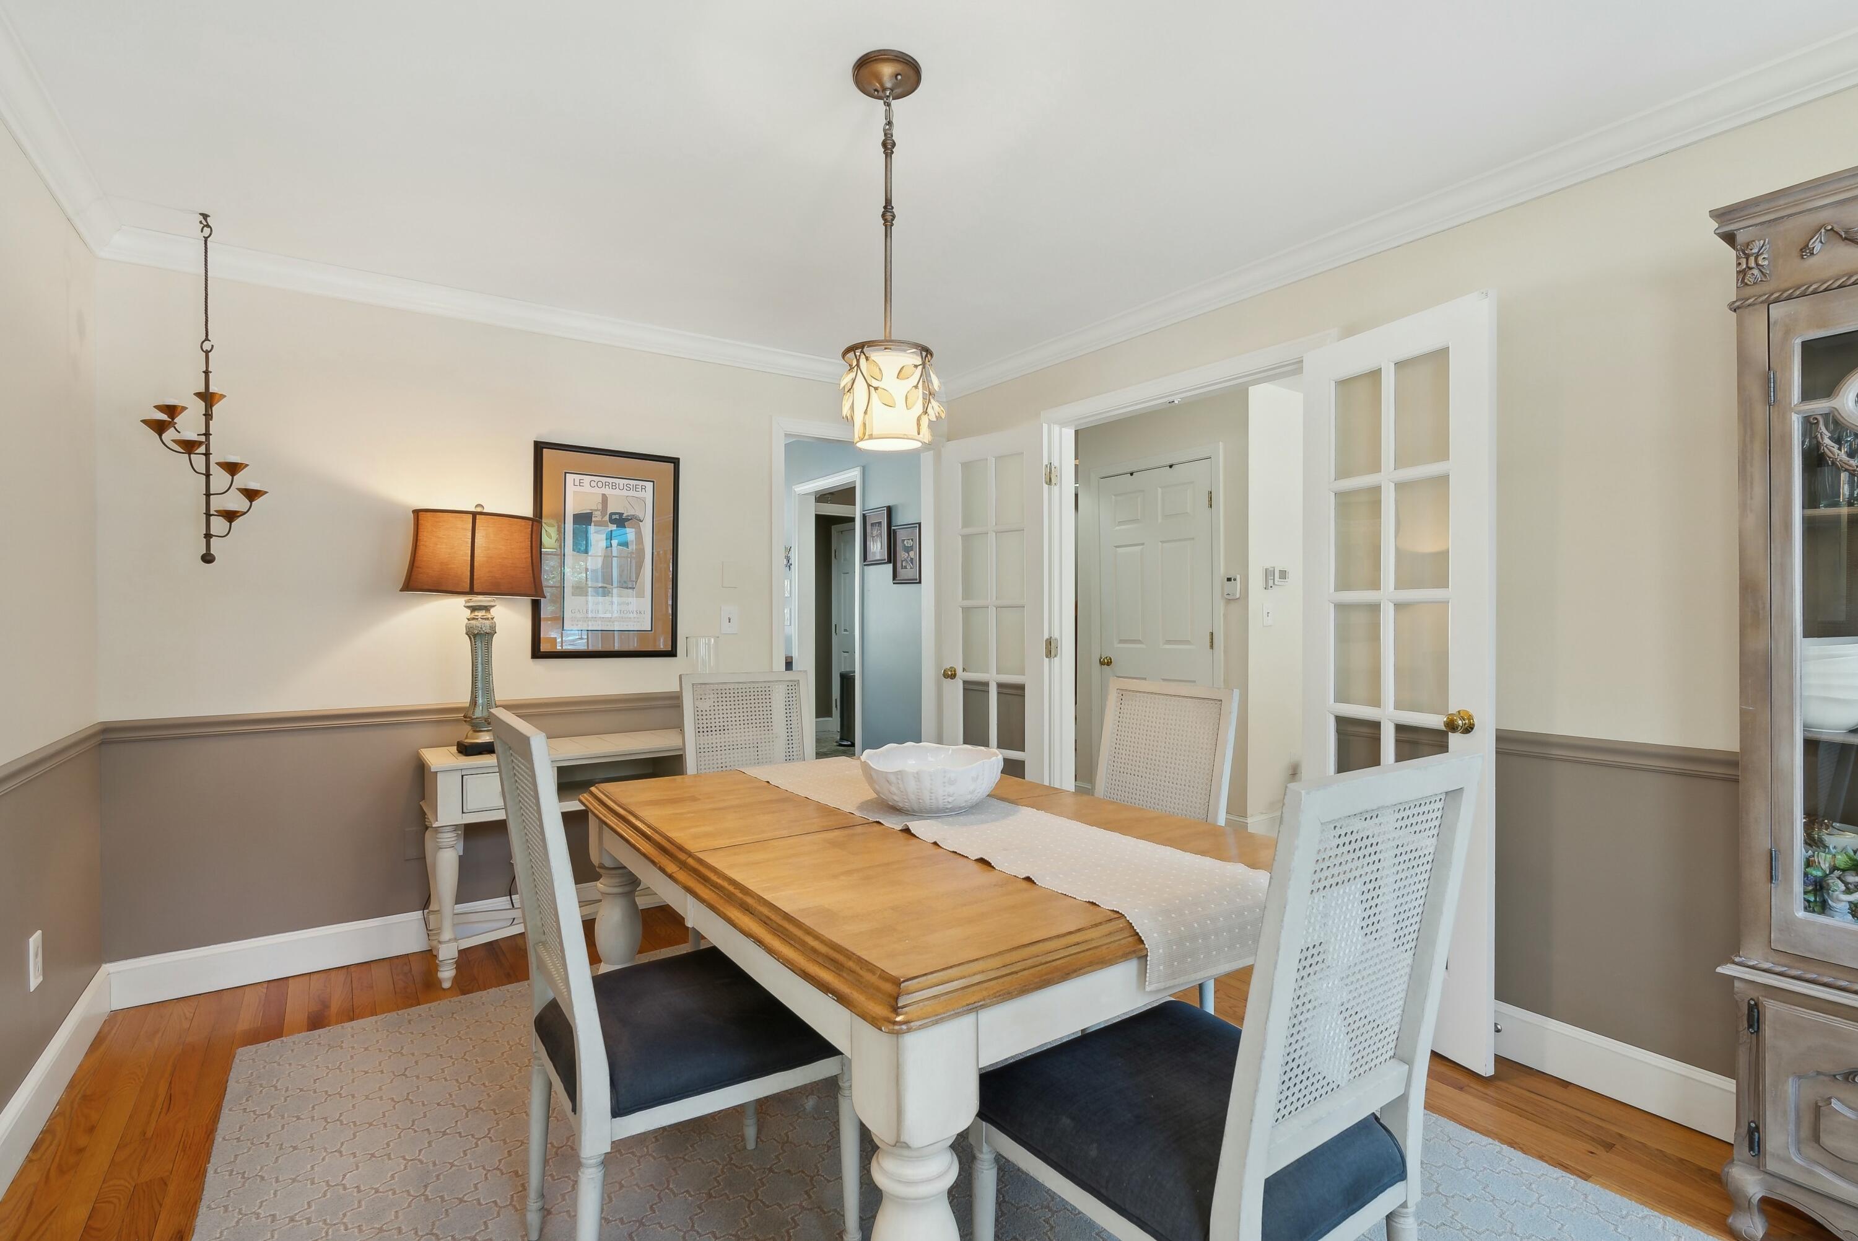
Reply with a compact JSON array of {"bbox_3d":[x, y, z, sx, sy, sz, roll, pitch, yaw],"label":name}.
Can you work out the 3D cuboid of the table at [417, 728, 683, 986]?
[{"bbox_3d":[-1.205,0.830,3.128,1.190,0.735,0.445,-1,1,-35],"label":"table"}]

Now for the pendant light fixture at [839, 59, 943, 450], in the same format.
[{"bbox_3d":[-0.089,-0.791,1.805,0.225,0.800,0.225,0,0,0],"label":"pendant light fixture"}]

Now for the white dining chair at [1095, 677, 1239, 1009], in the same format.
[{"bbox_3d":[0.436,0.681,2.113,0.560,1.020,0.490,0,1,-31],"label":"white dining chair"}]

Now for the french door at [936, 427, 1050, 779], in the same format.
[{"bbox_3d":[0.296,0.157,3.833,0.600,2.035,0.040,0,1,44],"label":"french door"}]

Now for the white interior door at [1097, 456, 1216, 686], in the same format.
[{"bbox_3d":[1.294,0.151,4.739,0.040,2.030,0.800,-1,1,-35],"label":"white interior door"}]

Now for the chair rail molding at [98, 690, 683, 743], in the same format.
[{"bbox_3d":[-1.628,0.342,3.154,2.200,0.068,0.025,-1,1,-35],"label":"chair rail molding"}]

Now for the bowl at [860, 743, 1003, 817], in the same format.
[{"bbox_3d":[0.007,0.379,1.954,0.330,0.125,0.330,0,0,0],"label":"bowl"}]

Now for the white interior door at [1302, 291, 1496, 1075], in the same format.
[{"bbox_3d":[1.347,0.165,2.416,0.040,2.035,0.595,0,1,-23],"label":"white interior door"}]

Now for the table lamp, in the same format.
[{"bbox_3d":[-1.580,0.034,2.902,0.430,0.865,0.270,-1,1,-35],"label":"table lamp"}]

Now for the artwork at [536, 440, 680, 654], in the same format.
[{"bbox_3d":[-1.305,-0.269,3.376,0.575,0.850,0.025,1,0,-35],"label":"artwork"}]

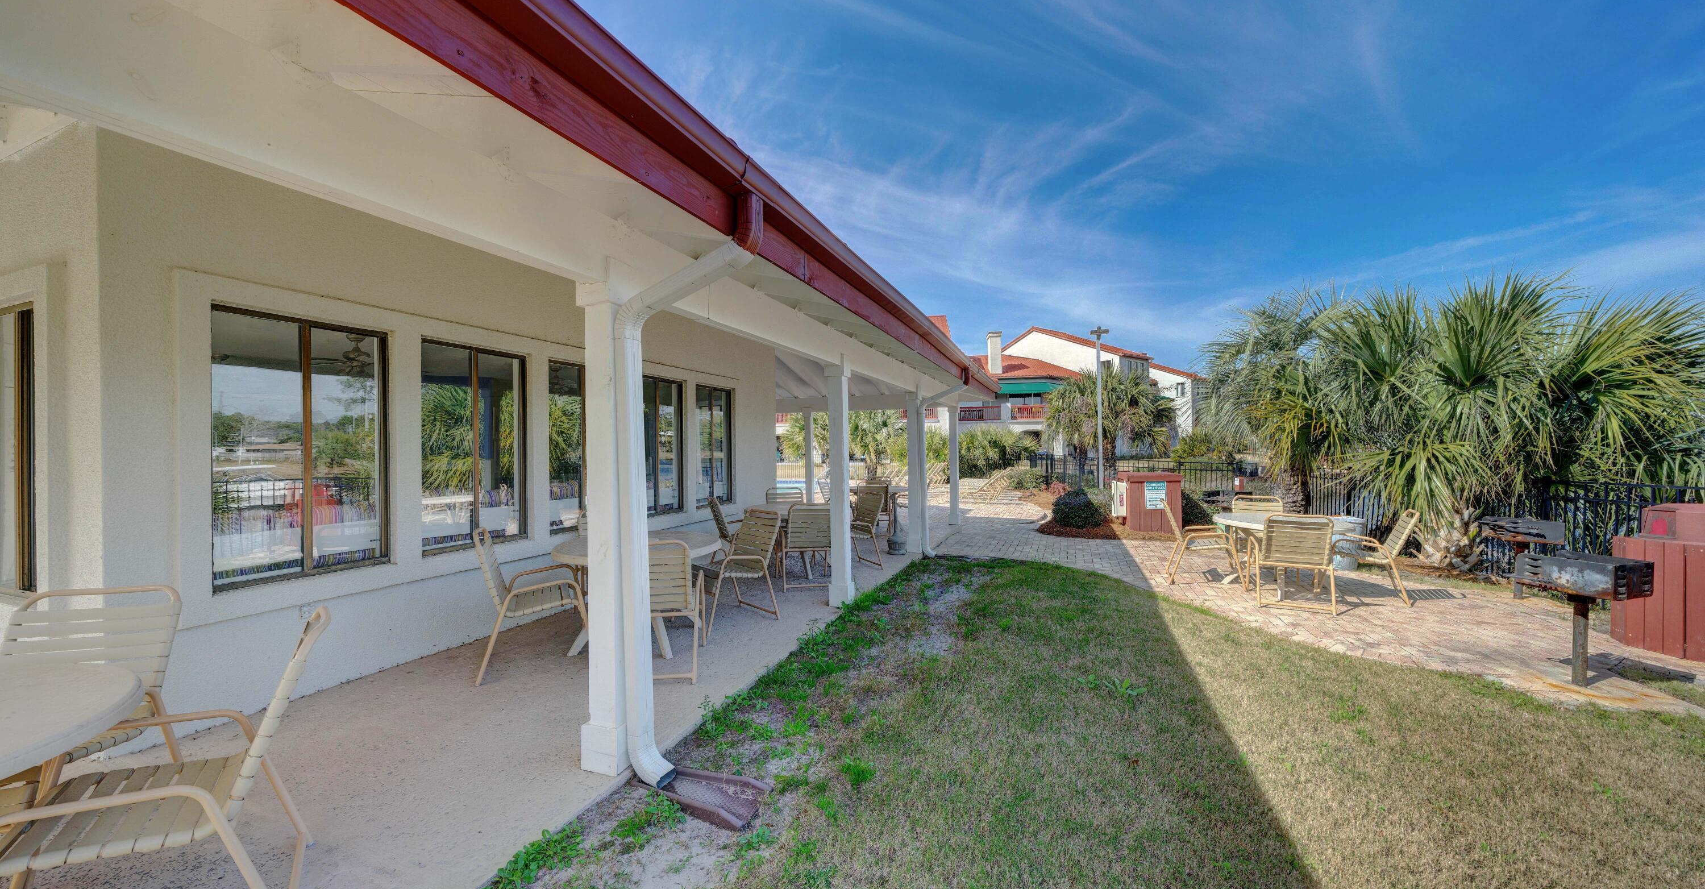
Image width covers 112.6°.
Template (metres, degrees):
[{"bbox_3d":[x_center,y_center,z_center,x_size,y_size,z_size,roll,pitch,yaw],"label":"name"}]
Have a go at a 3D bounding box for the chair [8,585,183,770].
[{"bbox_3d":[-3.022,1.063,2.105,0.576,0.871,0.727,-1,-1,-25],"label":"chair"}]

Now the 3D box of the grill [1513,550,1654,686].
[{"bbox_3d":[4.746,1.155,3.705,0.385,0.849,0.453,0,0,-13],"label":"grill"}]

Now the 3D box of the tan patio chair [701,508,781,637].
[{"bbox_3d":[-1.085,1.091,4.964,0.750,0.880,0.600,-1,0,-44],"label":"tan patio chair"}]

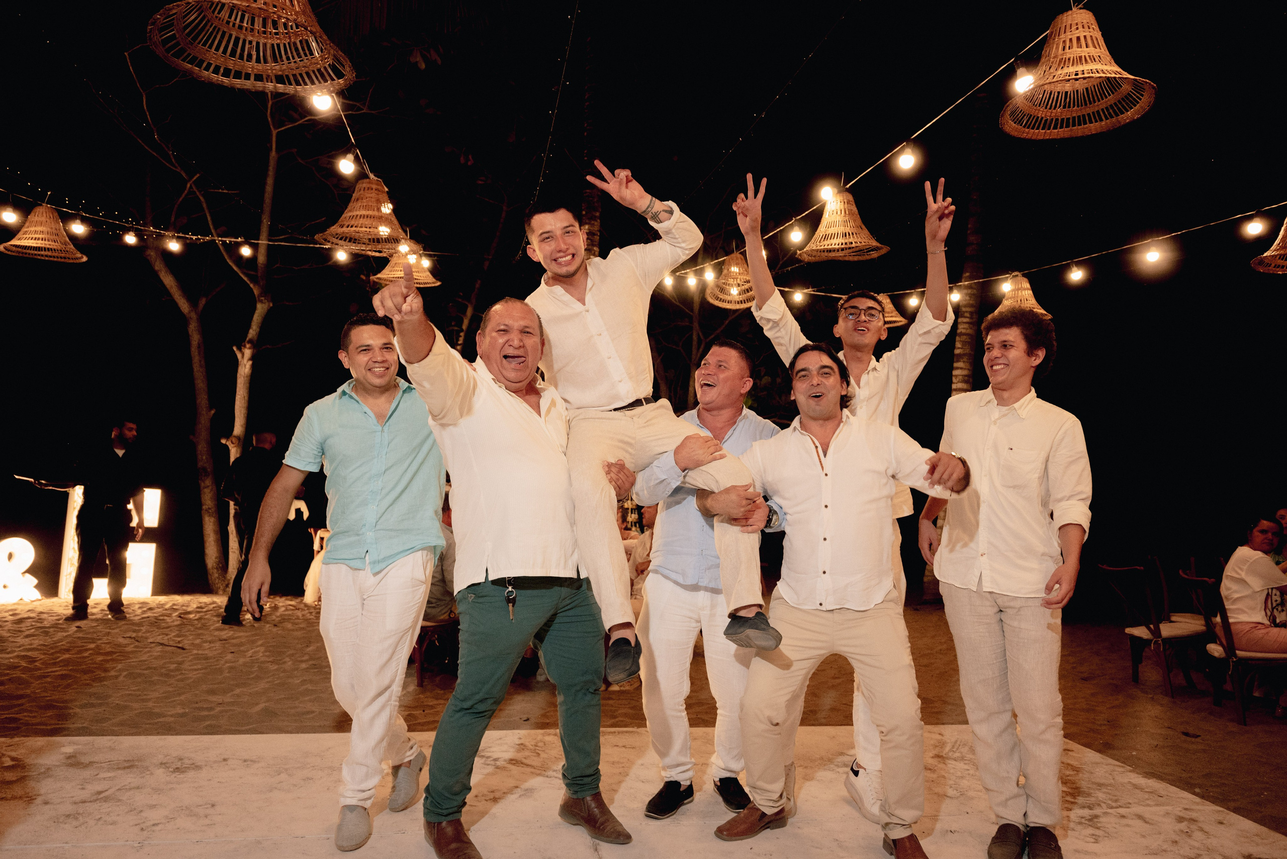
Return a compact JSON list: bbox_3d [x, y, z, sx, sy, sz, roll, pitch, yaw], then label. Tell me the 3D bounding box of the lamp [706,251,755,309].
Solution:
[{"bbox_3d":[0.751,-1.228,7.211,0.500,0.380,0.500,1,-4,0],"label":"lamp"}]

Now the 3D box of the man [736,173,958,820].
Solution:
[{"bbox_3d":[0.740,0.234,3.243,0.800,2.300,0.520,1,-4,8],"label":"man"}]

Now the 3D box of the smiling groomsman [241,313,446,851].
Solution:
[{"bbox_3d":[-1.000,0.468,3.102,0.720,1.740,0.560,2,-4,-12],"label":"smiling groomsman"}]

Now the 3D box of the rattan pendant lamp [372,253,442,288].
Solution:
[{"bbox_3d":[-1.744,-1.246,6.587,0.500,0.360,0.500,1,-4,0],"label":"rattan pendant lamp"}]

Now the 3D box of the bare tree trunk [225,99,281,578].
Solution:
[{"bbox_3d":[-4.212,-0.926,9.588,0.500,5.300,0.420,1,-4,0],"label":"bare tree trunk"}]

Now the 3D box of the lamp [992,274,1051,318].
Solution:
[{"bbox_3d":[2.903,-1.045,6.900,0.500,0.360,0.500,1,-4,0],"label":"lamp"}]

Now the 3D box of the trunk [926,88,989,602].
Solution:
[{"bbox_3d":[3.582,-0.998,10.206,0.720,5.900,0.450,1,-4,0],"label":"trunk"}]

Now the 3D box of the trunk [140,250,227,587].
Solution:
[{"bbox_3d":[-4.848,-0.152,9.529,0.900,3.720,0.500,1,-4,0],"label":"trunk"}]

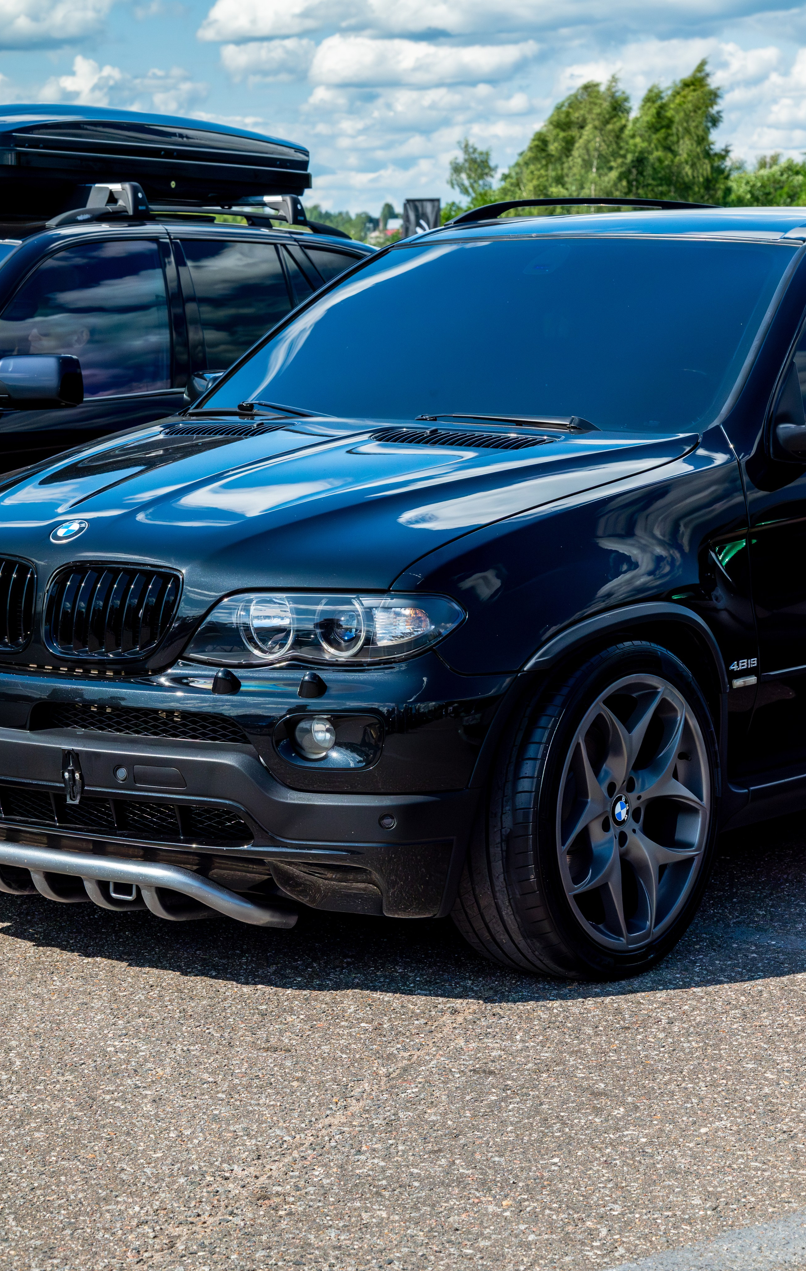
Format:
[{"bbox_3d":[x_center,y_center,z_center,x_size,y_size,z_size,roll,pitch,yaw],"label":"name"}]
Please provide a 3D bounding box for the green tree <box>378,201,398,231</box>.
[{"bbox_3d":[-2.454,-67.710,495.394,3.144,7.894,3.144,0,8,0],"label":"green tree"}]

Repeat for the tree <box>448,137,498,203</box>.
[{"bbox_3d":[3.224,-19.818,138.561,2.318,6.167,2.318,0,8,1],"label":"tree"}]

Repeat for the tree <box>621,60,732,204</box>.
[{"bbox_3d":[12.507,-21.497,137.813,4.919,9.685,4.919,1,8,5],"label":"tree"}]

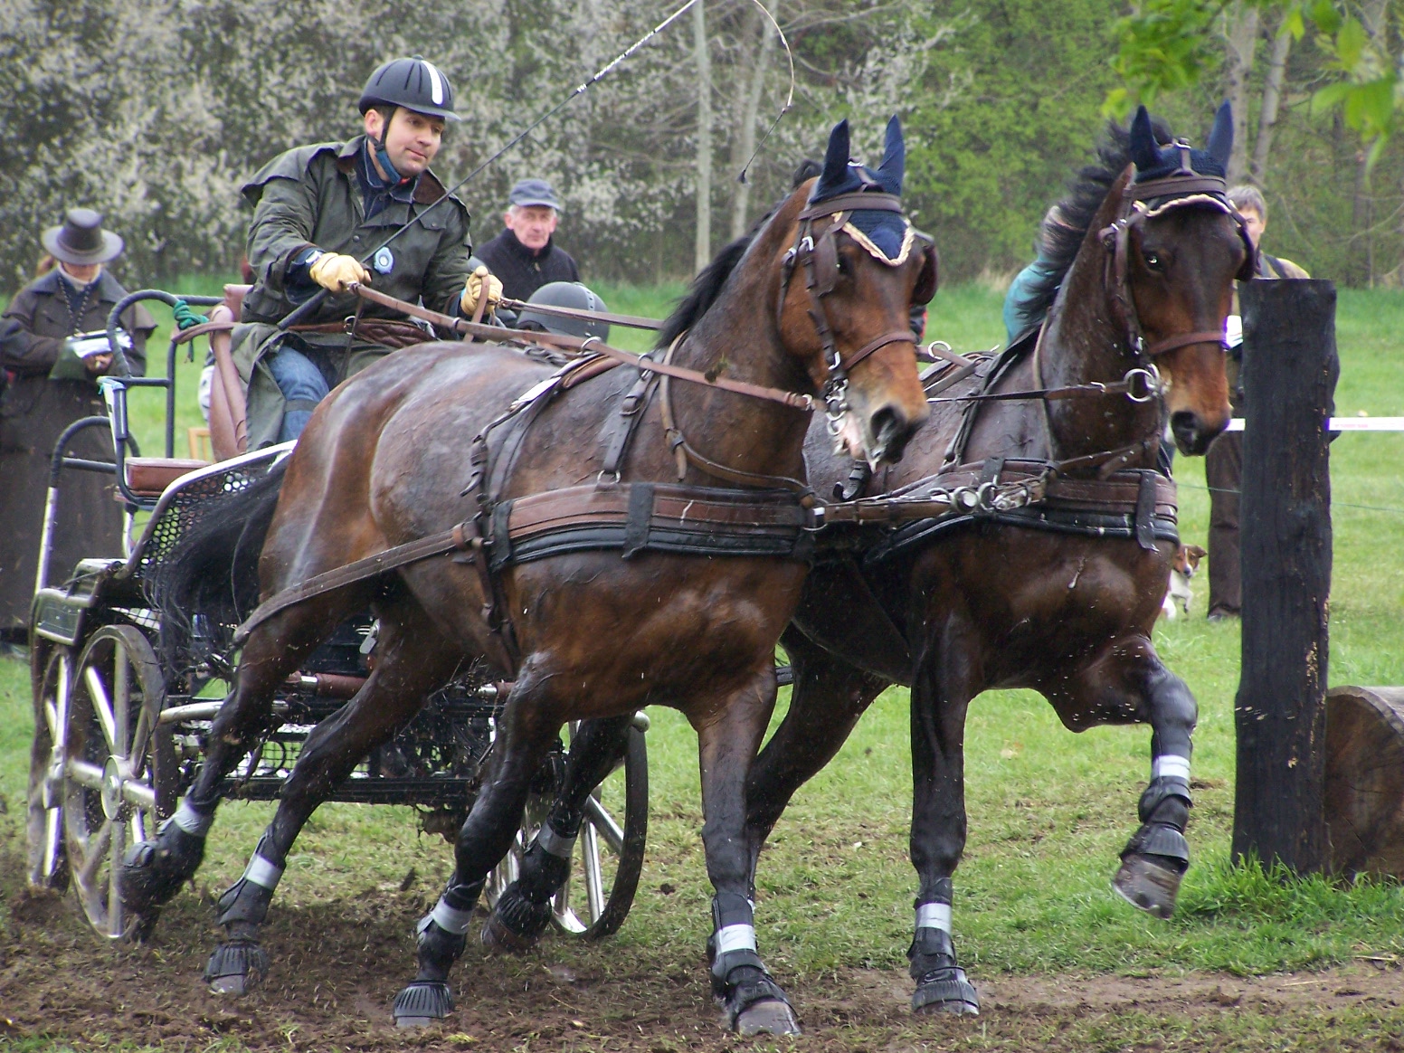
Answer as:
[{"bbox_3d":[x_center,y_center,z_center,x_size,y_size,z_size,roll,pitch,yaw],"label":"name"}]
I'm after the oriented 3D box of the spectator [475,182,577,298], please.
[{"bbox_3d":[-0.640,-0.390,43.200,0.500,1.770,0.340,0,2,-5],"label":"spectator"}]

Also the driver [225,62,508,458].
[{"bbox_3d":[-0.865,-0.480,29.500,0.630,1.420,0.780,-1,2,-18],"label":"driver"}]

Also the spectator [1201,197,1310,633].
[{"bbox_3d":[2.245,-0.500,47.000,0.520,1.750,0.360,1,2,15],"label":"spectator"}]

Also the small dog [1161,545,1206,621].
[{"bbox_3d":[1.865,0.226,46.800,0.170,0.320,0.350,-2,3,-40],"label":"small dog"}]

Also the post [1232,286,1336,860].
[{"bbox_3d":[1.564,0.137,31.500,0.270,1.600,0.270,0,2,0],"label":"post"}]

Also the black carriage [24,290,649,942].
[{"bbox_3d":[-0.970,0.200,29.700,1.380,1.600,2.250,0,2,-12],"label":"black carriage"}]

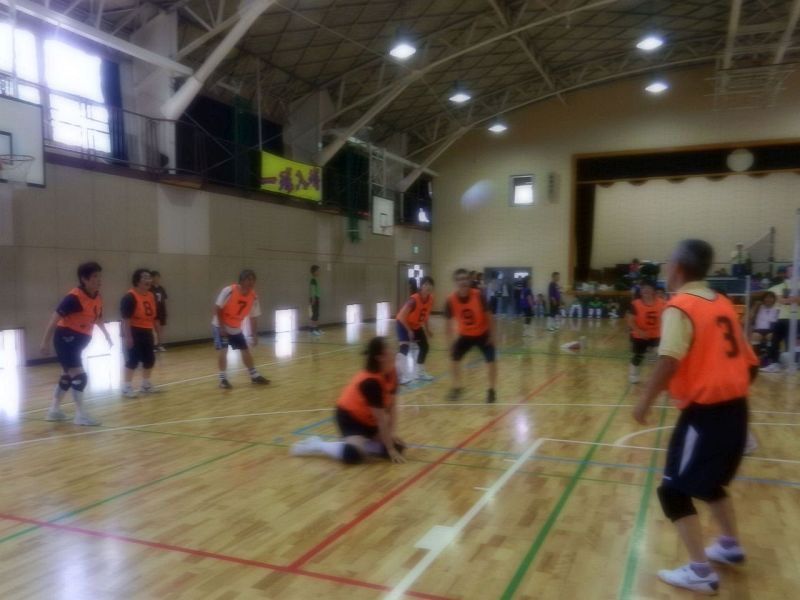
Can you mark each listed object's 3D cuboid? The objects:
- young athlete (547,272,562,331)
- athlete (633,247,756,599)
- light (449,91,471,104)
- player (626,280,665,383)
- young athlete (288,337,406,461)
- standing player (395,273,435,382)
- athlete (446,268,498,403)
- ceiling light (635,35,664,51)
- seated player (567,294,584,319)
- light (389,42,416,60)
[{"bbox_3d":[4.531,0.031,16.914,0.420,1.670,0.480,1,2,32],"label":"young athlete"},{"bbox_3d":[1.506,0.536,2.905,0.540,1.677,0.500,-2,3,-37],"label":"athlete"},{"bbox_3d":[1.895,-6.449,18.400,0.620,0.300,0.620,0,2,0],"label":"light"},{"bbox_3d":[3.611,0.453,8.404,0.620,1.443,0.550,1,2,18],"label":"player"},{"bbox_3d":[-0.427,0.808,4.776,0.900,0.999,0.540,1,2,18],"label":"young athlete"},{"bbox_3d":[0.225,0.419,8.362,0.500,1.516,0.480,-1,2,-30],"label":"standing player"},{"bbox_3d":[0.879,0.420,7.072,0.640,1.607,0.450,0,2,6],"label":"athlete"},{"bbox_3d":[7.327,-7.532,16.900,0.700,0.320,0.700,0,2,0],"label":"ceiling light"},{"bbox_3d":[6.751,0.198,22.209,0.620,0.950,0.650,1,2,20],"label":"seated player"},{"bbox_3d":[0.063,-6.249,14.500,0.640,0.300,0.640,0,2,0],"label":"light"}]

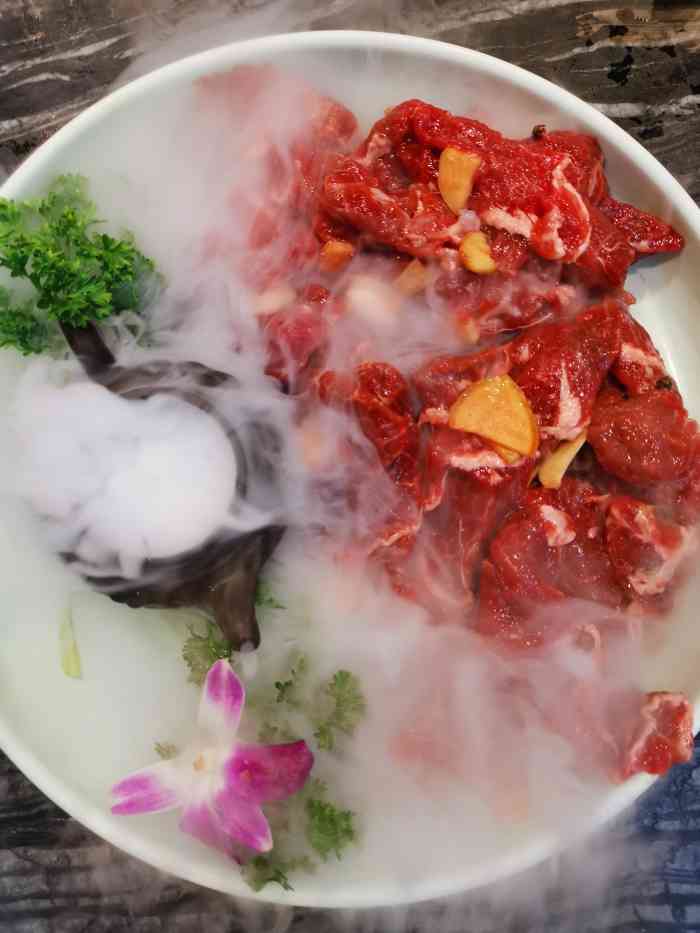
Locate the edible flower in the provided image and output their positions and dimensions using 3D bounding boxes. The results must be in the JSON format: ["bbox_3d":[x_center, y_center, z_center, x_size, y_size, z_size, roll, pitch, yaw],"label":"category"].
[{"bbox_3d":[-0.049,0.107,0.267,0.064,0.024,0.069,22,79,2],"label":"edible flower"}]

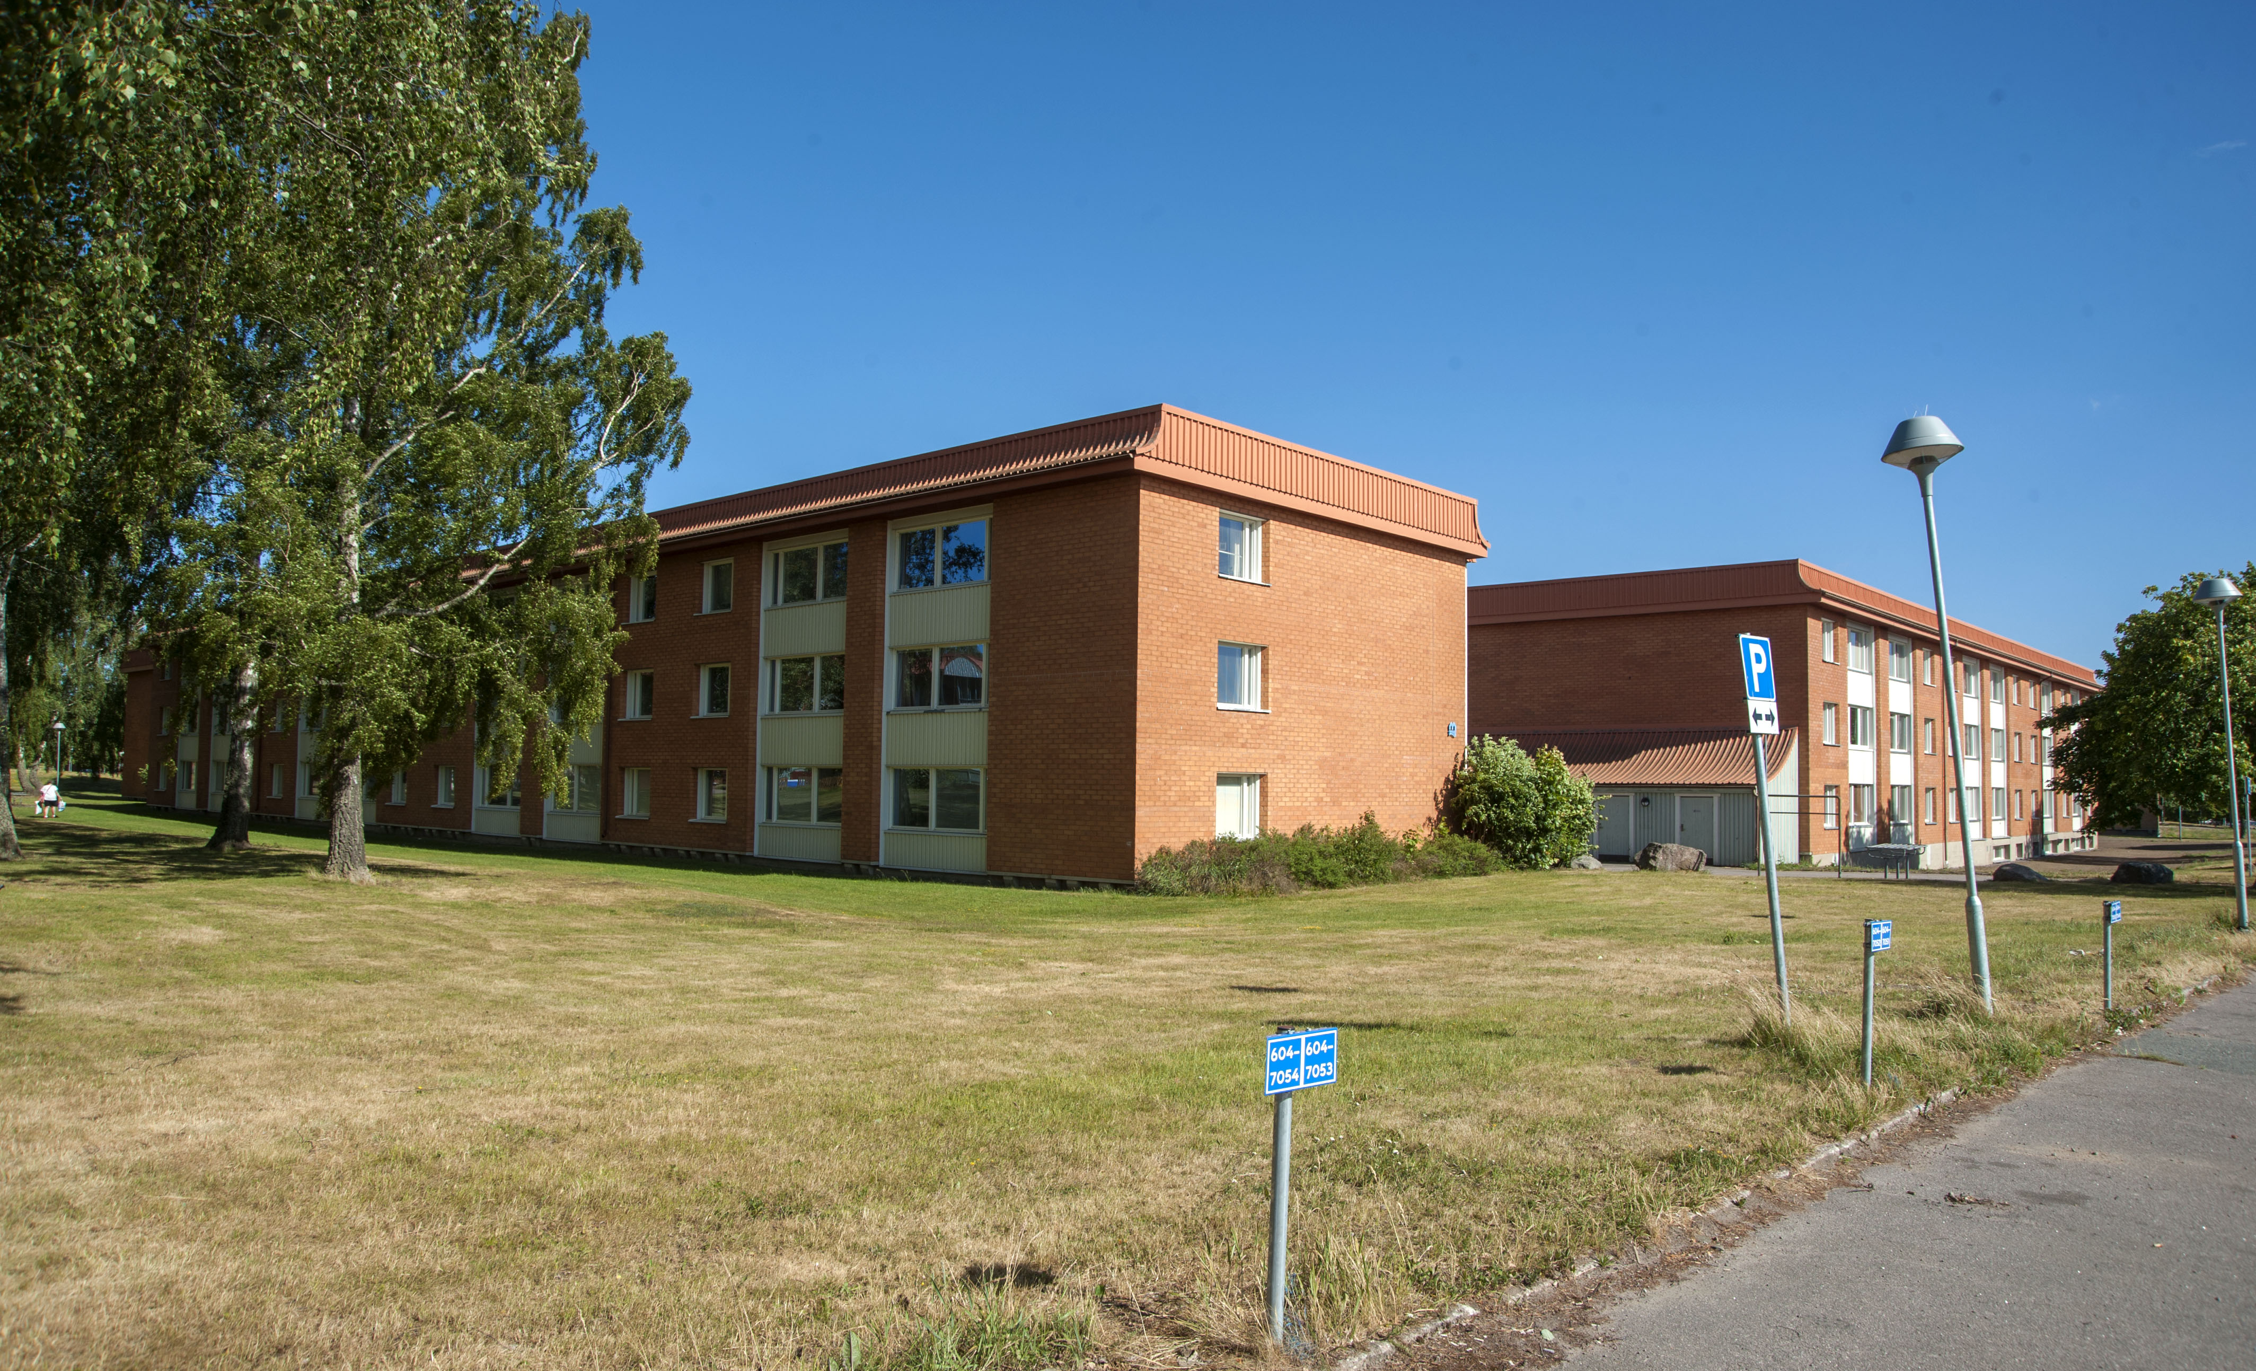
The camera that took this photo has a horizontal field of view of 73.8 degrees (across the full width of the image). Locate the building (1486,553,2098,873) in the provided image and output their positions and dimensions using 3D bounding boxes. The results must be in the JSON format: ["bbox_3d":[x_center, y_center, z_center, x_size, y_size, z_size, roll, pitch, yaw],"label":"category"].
[{"bbox_3d":[34.353,2.939,71.708,13.300,10.400,54.400,-3,-5,41],"label":"building"}]

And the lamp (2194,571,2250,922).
[{"bbox_3d":[13.941,0.857,18.986,0.530,4.472,0.530,-4,-6,36],"label":"lamp"}]

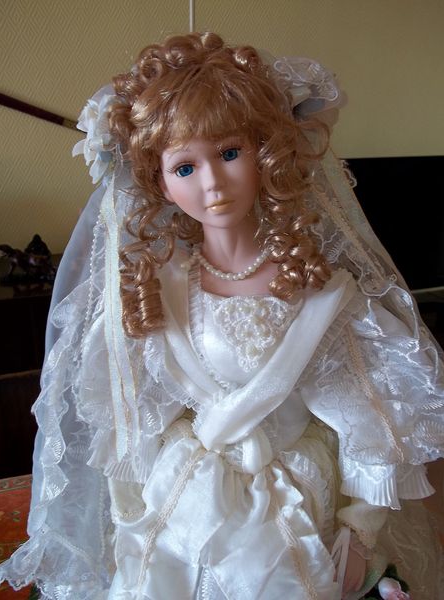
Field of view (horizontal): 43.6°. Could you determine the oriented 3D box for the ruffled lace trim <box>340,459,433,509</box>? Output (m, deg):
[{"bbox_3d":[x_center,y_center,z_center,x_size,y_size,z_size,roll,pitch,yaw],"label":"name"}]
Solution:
[{"bbox_3d":[0.149,0.165,0.500,0.080,0.042,0.050,-1,8,-9],"label":"ruffled lace trim"}]

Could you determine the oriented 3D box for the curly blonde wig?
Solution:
[{"bbox_3d":[-0.002,-0.106,0.525,0.195,0.265,0.170,-7,5,-4],"label":"curly blonde wig"}]

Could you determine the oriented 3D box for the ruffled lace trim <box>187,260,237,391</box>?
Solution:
[{"bbox_3d":[-0.009,0.022,0.490,0.045,0.110,0.035,1,8,6],"label":"ruffled lace trim"}]

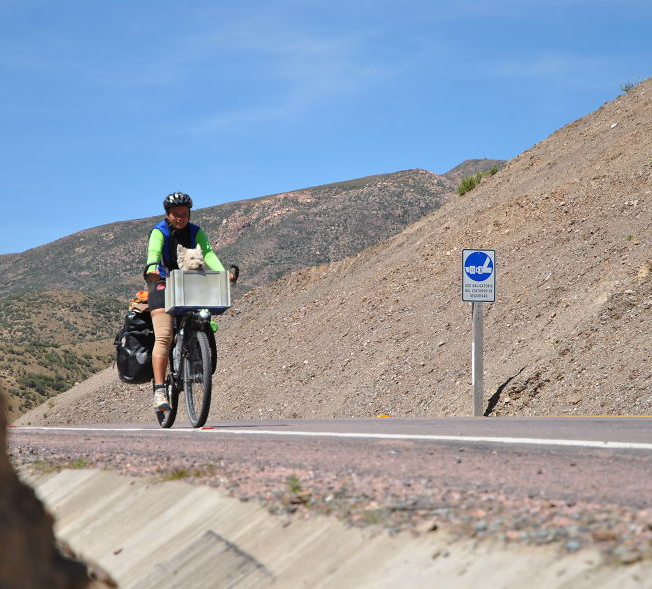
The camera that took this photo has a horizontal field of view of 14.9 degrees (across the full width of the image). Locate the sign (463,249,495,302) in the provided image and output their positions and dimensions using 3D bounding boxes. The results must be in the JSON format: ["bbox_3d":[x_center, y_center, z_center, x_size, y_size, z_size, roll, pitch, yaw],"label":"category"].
[{"bbox_3d":[2.607,-0.317,42.500,0.600,0.900,0.040,1,-3,-15],"label":"sign"}]

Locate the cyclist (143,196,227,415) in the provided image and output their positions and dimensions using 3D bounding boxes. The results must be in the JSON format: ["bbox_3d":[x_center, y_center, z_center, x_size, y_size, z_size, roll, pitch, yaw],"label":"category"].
[{"bbox_3d":[-0.989,0.046,17.700,0.580,1.560,0.870,1,-3,-15],"label":"cyclist"}]

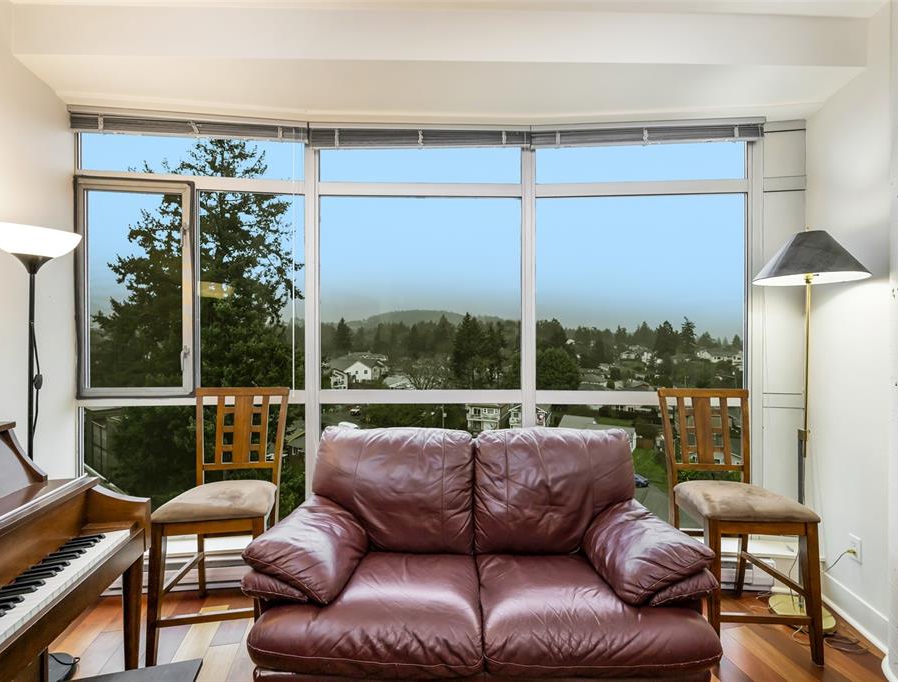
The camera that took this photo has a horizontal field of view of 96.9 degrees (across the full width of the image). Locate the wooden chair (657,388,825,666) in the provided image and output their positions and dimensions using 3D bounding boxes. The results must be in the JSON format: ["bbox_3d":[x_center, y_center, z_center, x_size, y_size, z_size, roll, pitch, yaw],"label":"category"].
[{"bbox_3d":[1.329,0.803,1.894,0.485,1.094,0.510,0,0,3],"label":"wooden chair"}]

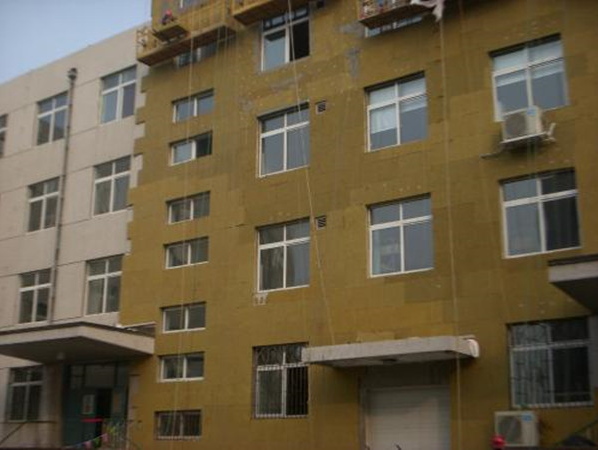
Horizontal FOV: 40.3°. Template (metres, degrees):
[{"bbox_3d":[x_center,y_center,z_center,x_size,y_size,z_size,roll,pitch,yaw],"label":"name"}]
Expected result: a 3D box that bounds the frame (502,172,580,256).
[{"bbox_3d":[5.718,-0.247,19.332,1.817,1.910,0.120,-11,-20,32],"label":"frame"}]

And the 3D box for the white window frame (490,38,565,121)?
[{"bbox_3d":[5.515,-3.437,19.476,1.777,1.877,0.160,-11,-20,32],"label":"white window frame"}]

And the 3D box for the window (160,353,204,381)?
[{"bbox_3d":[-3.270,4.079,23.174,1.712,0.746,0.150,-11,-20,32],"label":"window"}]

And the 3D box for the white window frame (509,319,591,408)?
[{"bbox_3d":[5.701,3.113,18.316,1.817,1.910,0.120,-11,-20,32],"label":"white window frame"}]

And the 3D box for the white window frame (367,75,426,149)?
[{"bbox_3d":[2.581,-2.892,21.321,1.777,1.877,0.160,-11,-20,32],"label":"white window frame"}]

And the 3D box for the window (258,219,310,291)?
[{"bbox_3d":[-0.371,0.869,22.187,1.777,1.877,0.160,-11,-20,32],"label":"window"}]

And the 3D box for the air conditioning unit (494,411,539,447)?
[{"bbox_3d":[4.610,4.293,17.115,0.860,0.680,0.320,-11,-20,32],"label":"air conditioning unit"}]

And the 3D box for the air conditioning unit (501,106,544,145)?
[{"bbox_3d":[5.152,-2.275,18.791,0.780,0.590,0.300,-11,-20,32],"label":"air conditioning unit"}]

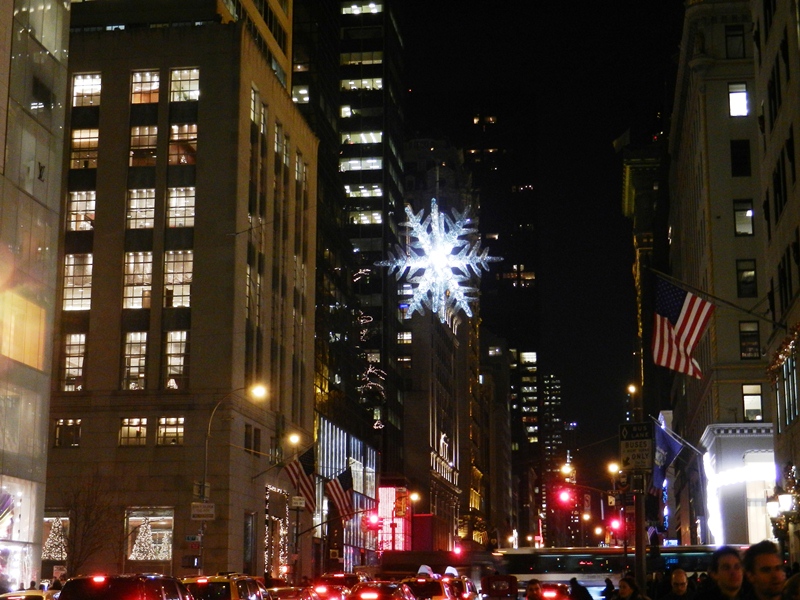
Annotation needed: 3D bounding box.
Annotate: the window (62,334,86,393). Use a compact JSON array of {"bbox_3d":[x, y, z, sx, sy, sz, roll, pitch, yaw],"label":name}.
[{"bbox_3d":[-21.788,4.239,92.930,1.559,3.901,0.250,-2,-12,8],"label":"window"}]

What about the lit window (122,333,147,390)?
[{"bbox_3d":[-17.786,4.064,93.025,1.570,3.960,0.300,-2,-12,8],"label":"lit window"}]

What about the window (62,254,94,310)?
[{"bbox_3d":[-22.029,-1.246,94.797,2.040,4.000,0.300,-2,-12,8],"label":"window"}]

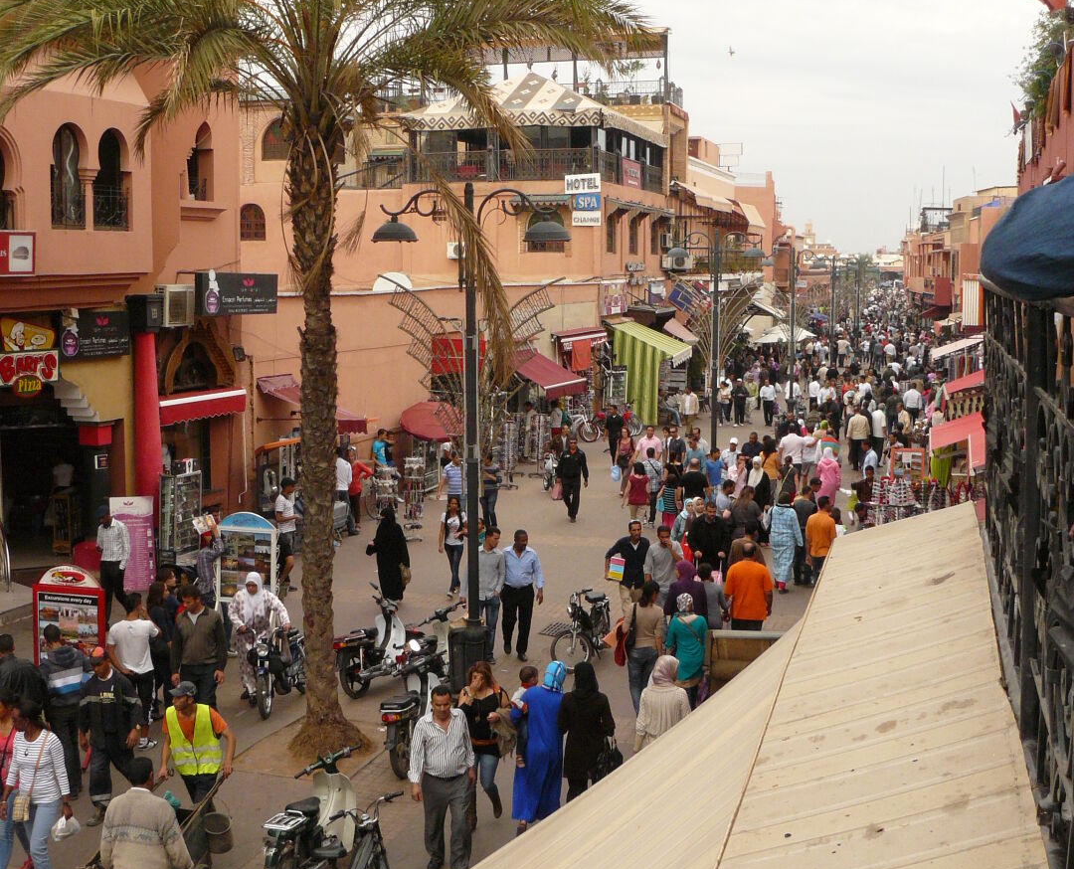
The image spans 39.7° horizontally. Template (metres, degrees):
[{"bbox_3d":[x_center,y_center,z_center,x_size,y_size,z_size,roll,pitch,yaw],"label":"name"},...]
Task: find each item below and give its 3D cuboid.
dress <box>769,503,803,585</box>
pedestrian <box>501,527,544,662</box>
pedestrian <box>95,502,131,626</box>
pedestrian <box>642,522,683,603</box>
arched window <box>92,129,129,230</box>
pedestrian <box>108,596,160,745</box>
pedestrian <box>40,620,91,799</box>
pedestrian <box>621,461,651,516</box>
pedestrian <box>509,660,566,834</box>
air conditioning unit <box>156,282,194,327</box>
[{"bbox_3d":[4.130,1.819,24.710,0.560,1.380,0.380,1,6,8],"label":"dress"},{"bbox_3d":[-0.206,2.168,20.324,0.570,1.770,0.380,0,6,-4],"label":"pedestrian"},{"bbox_3d":[-6.591,1.990,23.084,0.500,1.760,0.380,3,7,22],"label":"pedestrian"},{"bbox_3d":[1.833,2.150,21.685,0.540,1.730,0.420,1,6,8],"label":"pedestrian"},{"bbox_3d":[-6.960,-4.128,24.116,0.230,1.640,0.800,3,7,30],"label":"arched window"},{"bbox_3d":[-4.585,2.658,16.976,0.580,1.720,0.420,2,6,14],"label":"pedestrian"},{"bbox_3d":[-4.898,2.818,15.431,0.520,1.730,0.380,-1,6,-6],"label":"pedestrian"},{"bbox_3d":[2.018,1.328,29.924,0.480,1.570,0.360,1,6,6],"label":"pedestrian"},{"bbox_3d":[0.005,2.999,14.521,0.540,1.640,0.430,1,6,8],"label":"pedestrian"},{"bbox_3d":[-6.528,-2.334,26.903,0.330,0.720,0.850,2,6,22],"label":"air conditioning unit"}]

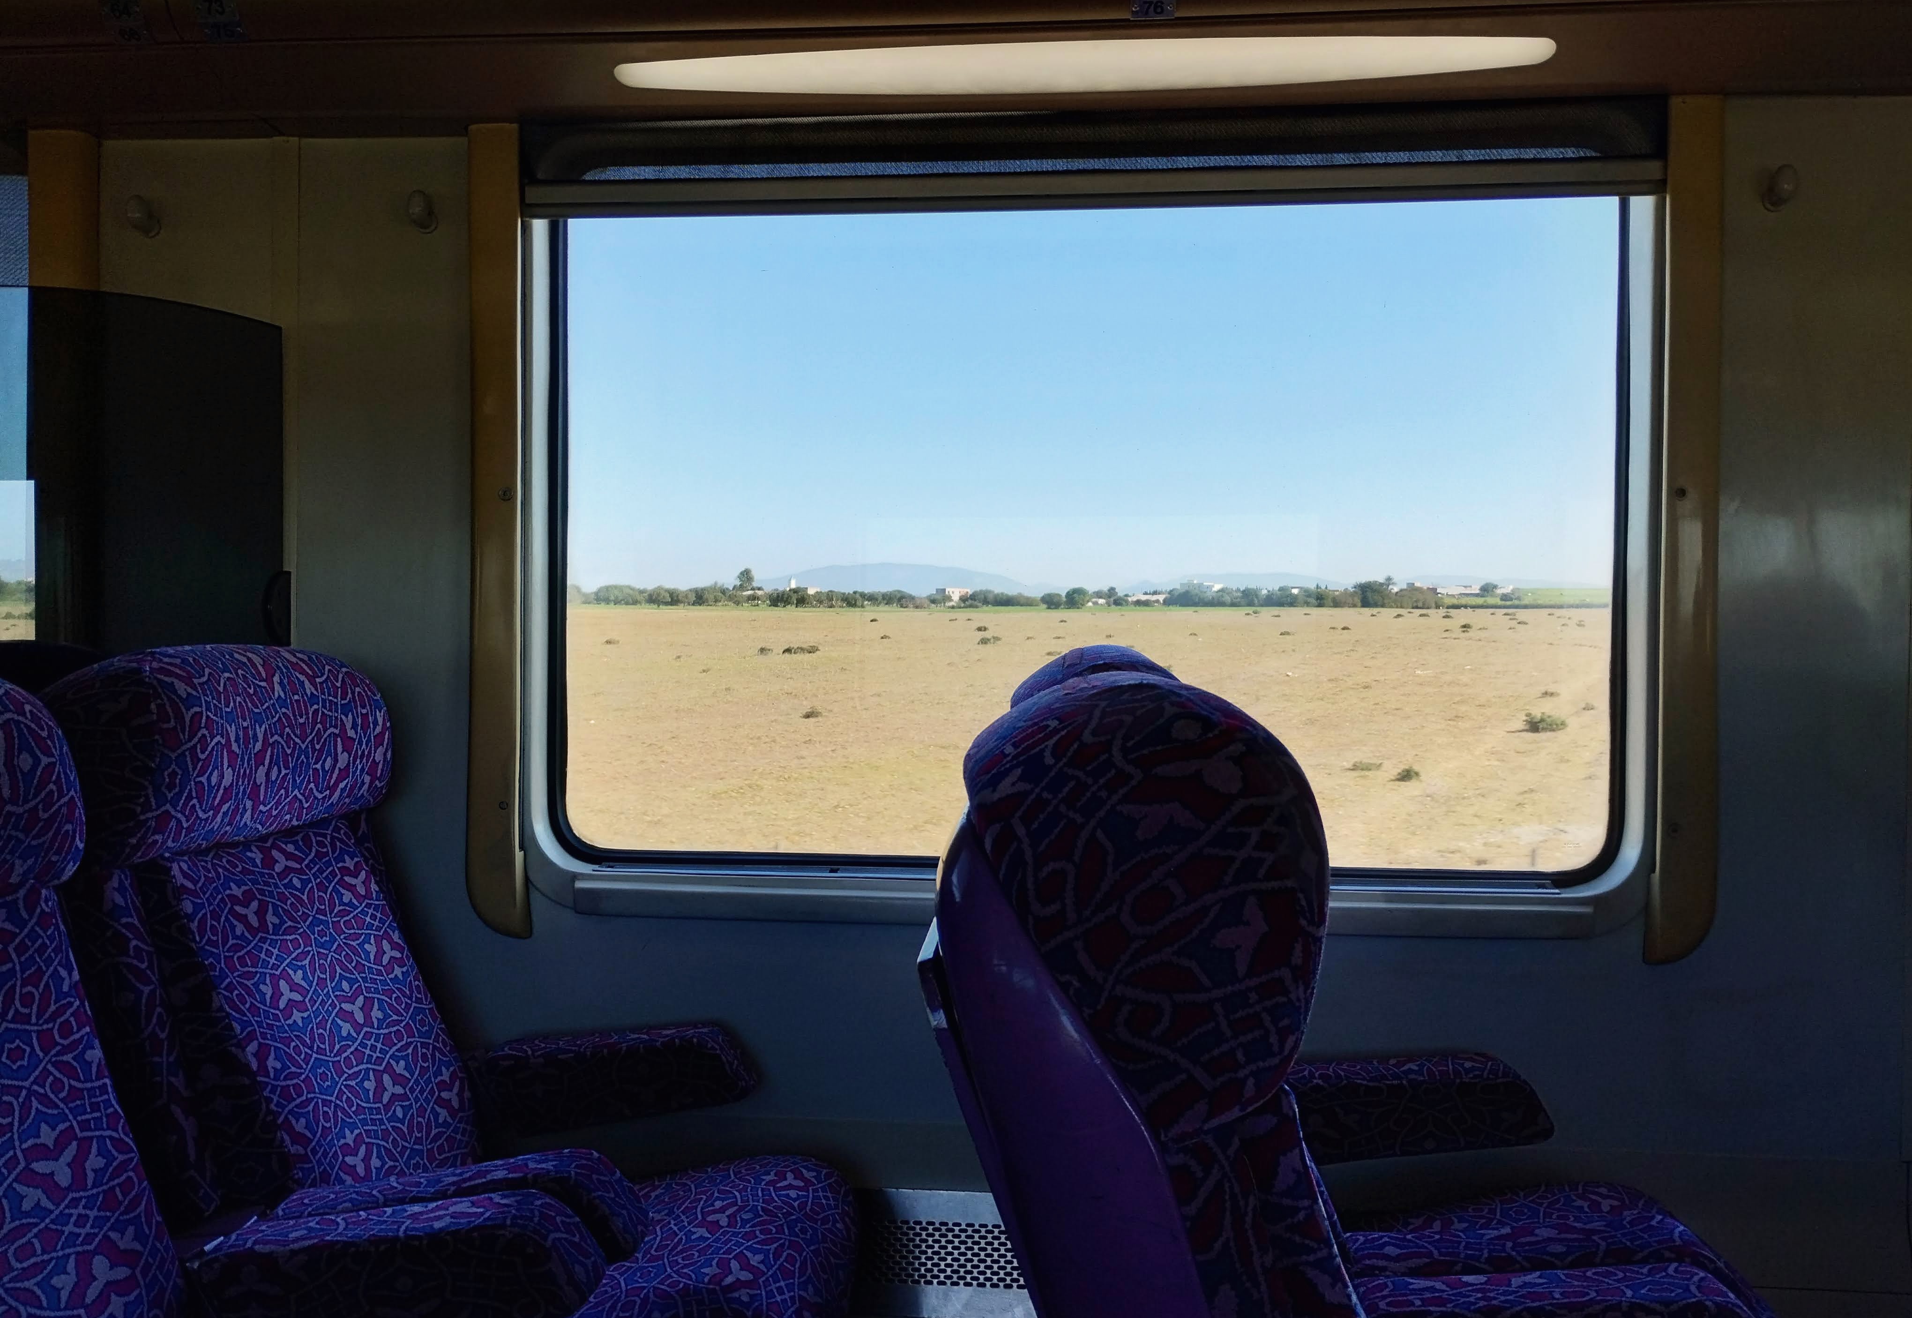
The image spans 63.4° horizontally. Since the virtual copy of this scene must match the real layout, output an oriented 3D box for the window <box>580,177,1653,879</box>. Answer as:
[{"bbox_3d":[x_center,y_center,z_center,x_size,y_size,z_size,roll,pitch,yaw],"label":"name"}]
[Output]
[{"bbox_3d":[0.150,-0.153,1.981,1.375,0.864,0.060,0,2,5],"label":"window"}]

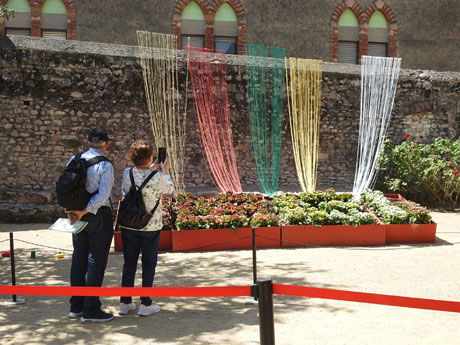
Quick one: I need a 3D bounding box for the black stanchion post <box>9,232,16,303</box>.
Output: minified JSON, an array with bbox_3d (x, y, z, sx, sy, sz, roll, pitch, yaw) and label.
[{"bbox_3d":[-2.173,0.951,6.250,0.040,0.690,0.040,-3,2,0],"label":"black stanchion post"}]

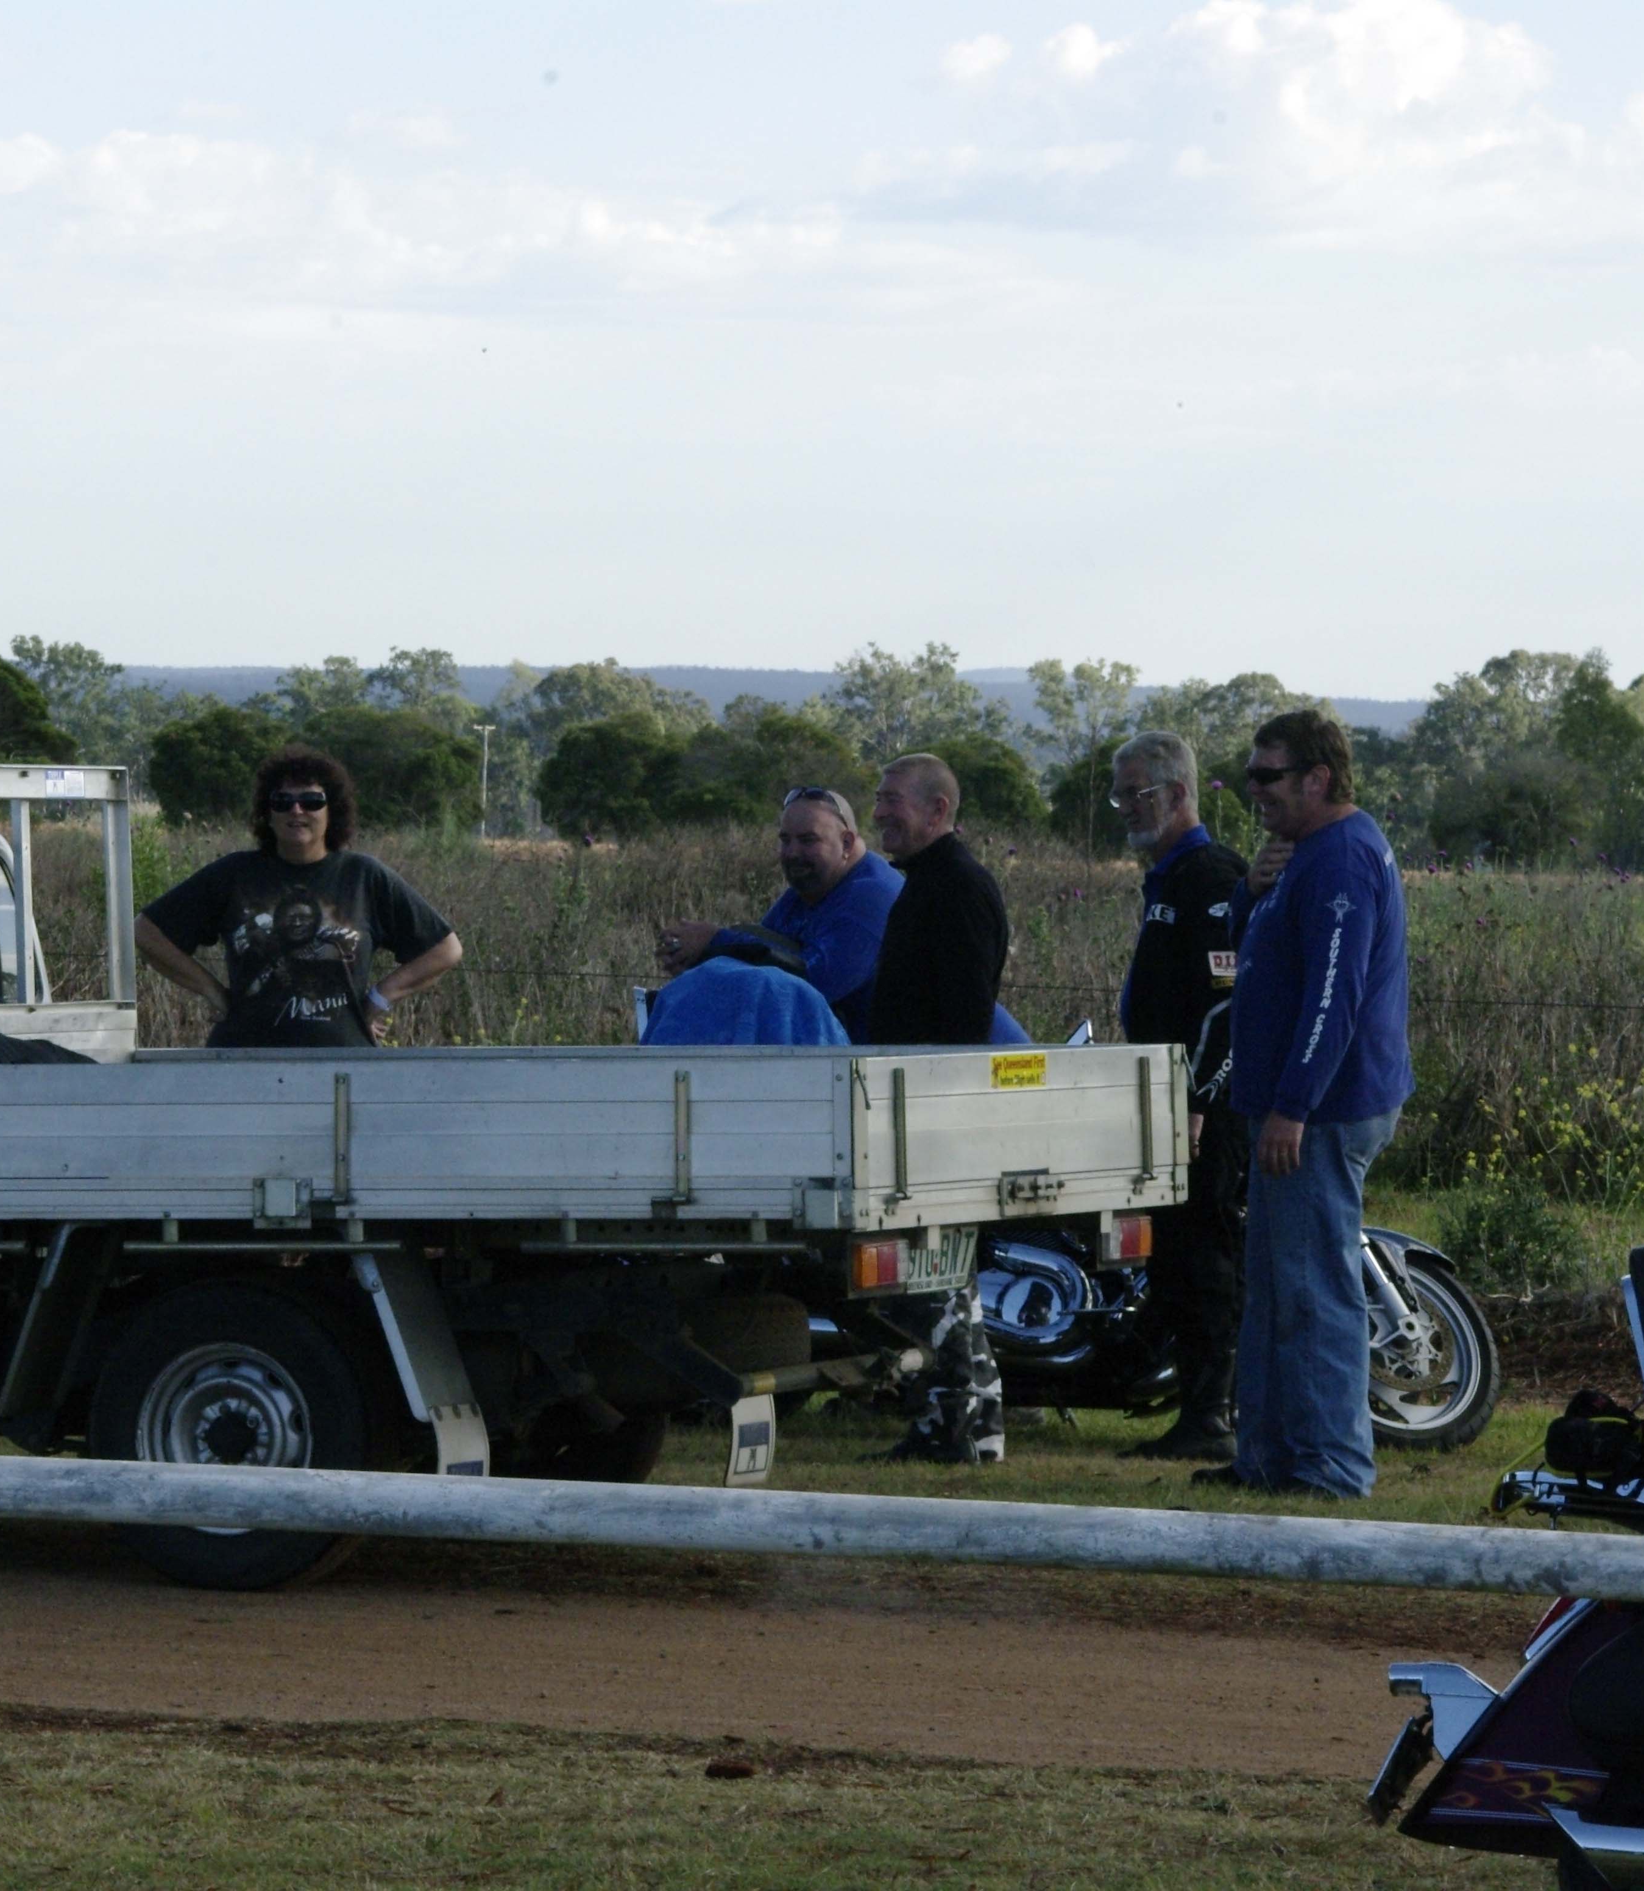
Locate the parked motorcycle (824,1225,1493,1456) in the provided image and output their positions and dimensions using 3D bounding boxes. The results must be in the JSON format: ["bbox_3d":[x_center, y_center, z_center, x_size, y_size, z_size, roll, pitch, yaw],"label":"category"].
[{"bbox_3d":[0.460,0.640,24.300,2.340,1.120,0.860,-1,0,12],"label":"parked motorcycle"}]

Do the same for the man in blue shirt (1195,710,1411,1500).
[{"bbox_3d":[1.095,0.355,22.800,0.410,1.780,0.550,-1,0,-8],"label":"man in blue shirt"}]

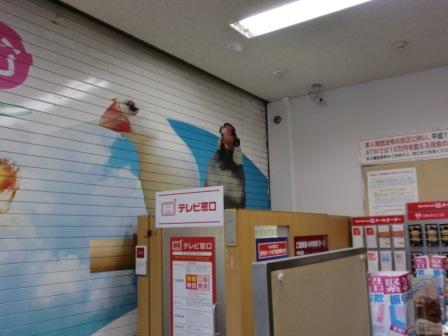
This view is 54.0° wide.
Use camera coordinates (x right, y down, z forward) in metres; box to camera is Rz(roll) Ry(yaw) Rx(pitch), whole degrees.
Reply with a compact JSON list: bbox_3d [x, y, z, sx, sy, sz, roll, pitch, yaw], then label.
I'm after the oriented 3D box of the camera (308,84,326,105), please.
[{"bbox_3d":[0.933,-0.736,4.426,0.120,0.190,0.180,5,-10,-40],"label":"camera"}]

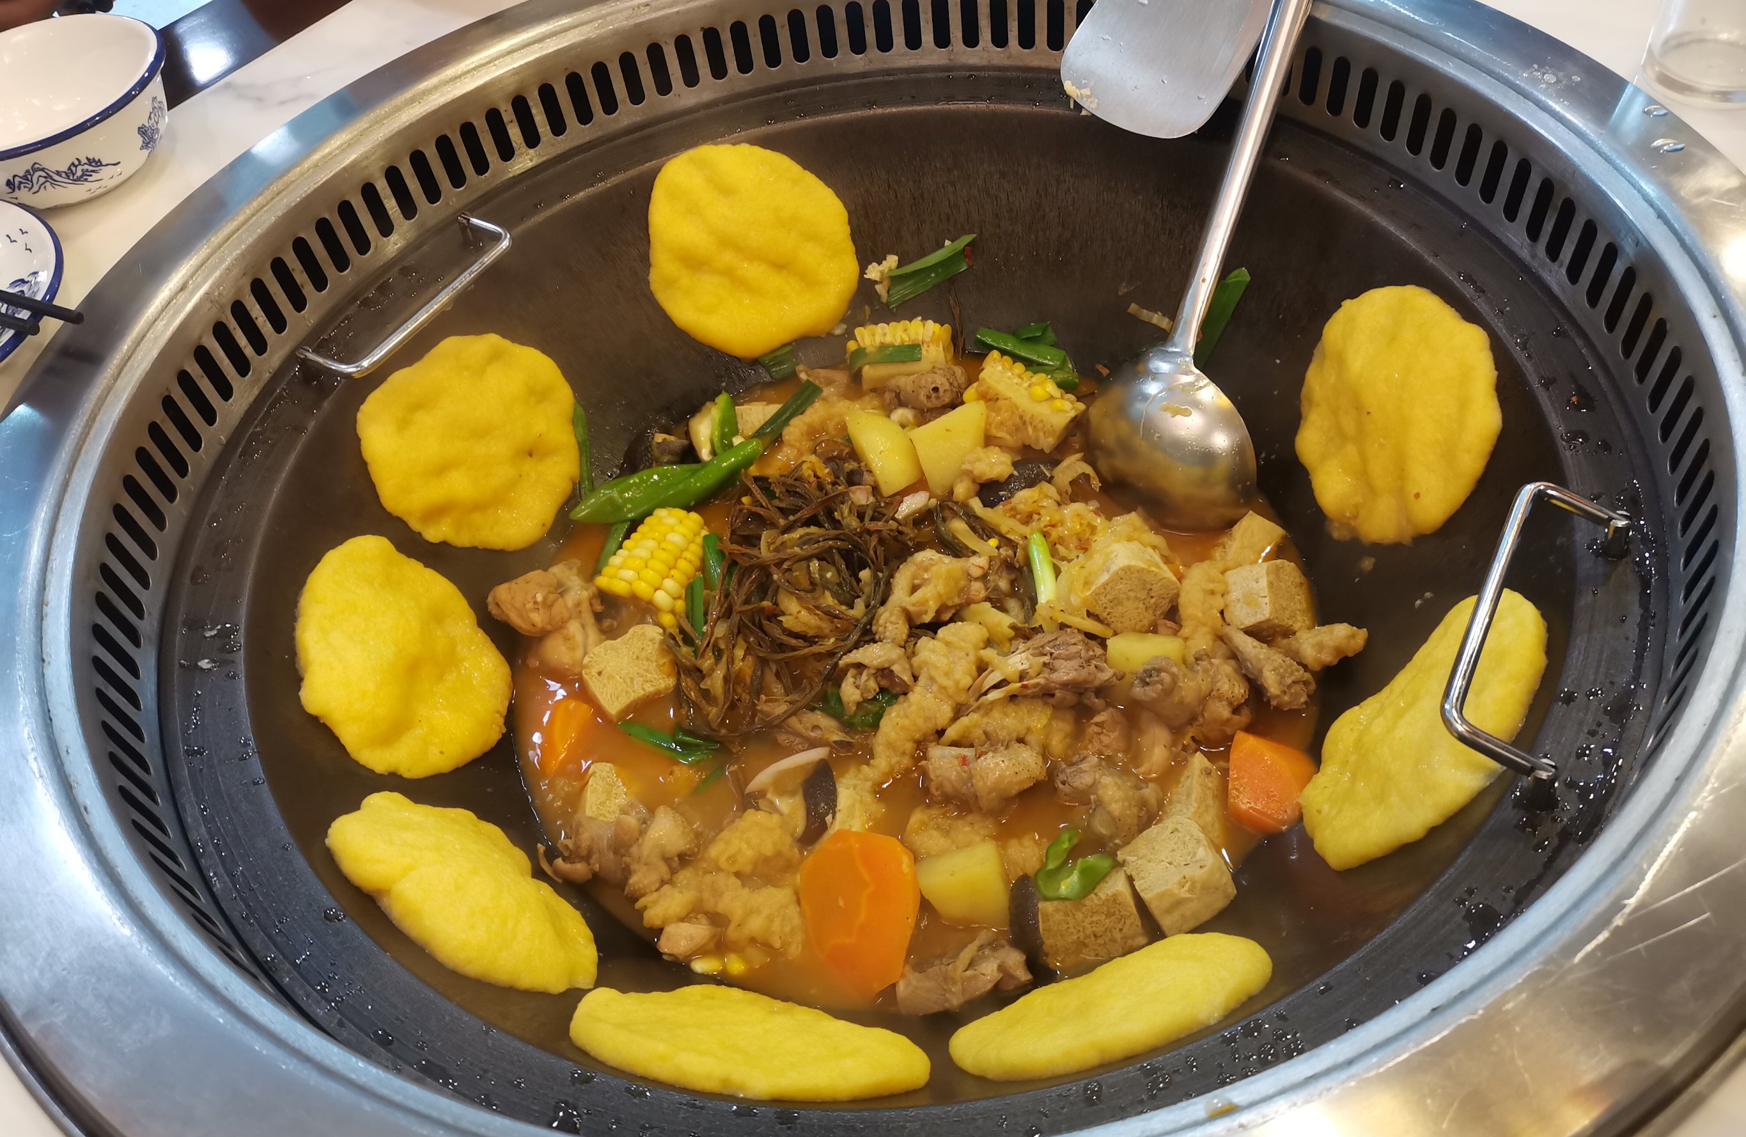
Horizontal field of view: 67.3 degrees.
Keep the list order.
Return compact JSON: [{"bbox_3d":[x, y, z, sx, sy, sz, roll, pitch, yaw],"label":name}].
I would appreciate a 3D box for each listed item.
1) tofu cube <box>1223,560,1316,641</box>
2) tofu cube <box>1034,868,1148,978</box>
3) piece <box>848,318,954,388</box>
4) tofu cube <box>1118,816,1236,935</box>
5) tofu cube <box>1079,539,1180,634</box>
[{"bbox_3d":[0.198,0.015,0.660,0.029,0.029,0.031,5,78,-32],"label":"tofu cube"},{"bbox_3d":[0.094,0.151,0.569,0.038,0.033,0.031,-16,87,11],"label":"tofu cube"},{"bbox_3d":[0.017,-0.130,0.810,0.062,0.028,0.044,-5,95,2],"label":"piece"},{"bbox_3d":[0.133,0.134,0.574,0.034,0.031,0.031,-30,36,0],"label":"tofu cube"},{"bbox_3d":[0.129,0.007,0.661,0.034,0.029,0.027,25,30,-28],"label":"tofu cube"}]

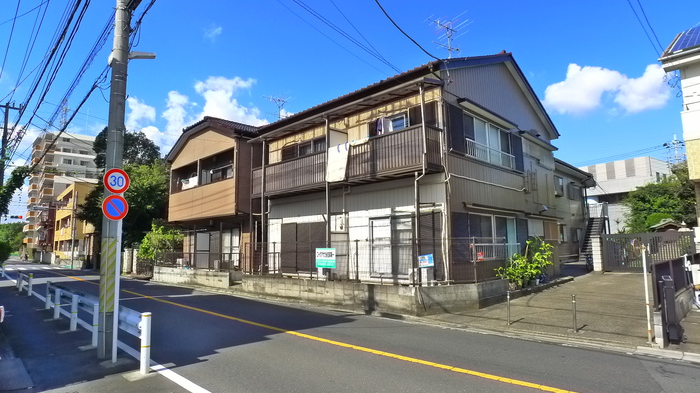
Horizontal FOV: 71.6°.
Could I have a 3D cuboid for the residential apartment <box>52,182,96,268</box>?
[{"bbox_3d":[-26.464,3.071,49.878,6.500,8.400,11.000,4,-8,-38],"label":"residential apartment"}]

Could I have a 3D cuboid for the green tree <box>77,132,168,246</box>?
[{"bbox_3d":[-14.897,0.357,32.161,5.900,8.800,5.600,2,-7,-20],"label":"green tree"}]

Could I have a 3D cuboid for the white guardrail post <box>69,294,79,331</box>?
[{"bbox_3d":[-5.850,2.478,10.317,0.130,0.745,0.130,5,-8,-42],"label":"white guardrail post"}]

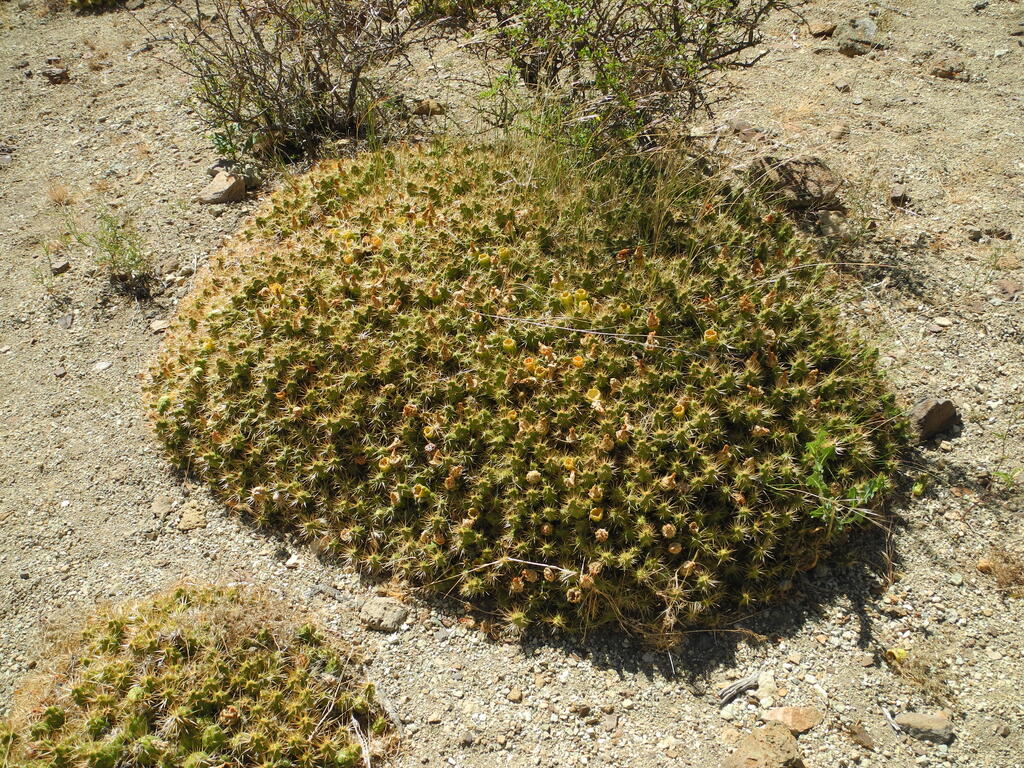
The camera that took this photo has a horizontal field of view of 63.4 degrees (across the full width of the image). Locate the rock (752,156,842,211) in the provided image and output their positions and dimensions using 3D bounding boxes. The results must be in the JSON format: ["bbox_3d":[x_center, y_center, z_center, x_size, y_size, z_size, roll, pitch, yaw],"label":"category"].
[{"bbox_3d":[1.030,-0.728,2.994,0.307,0.137,0.215,14,43,16],"label":"rock"}]

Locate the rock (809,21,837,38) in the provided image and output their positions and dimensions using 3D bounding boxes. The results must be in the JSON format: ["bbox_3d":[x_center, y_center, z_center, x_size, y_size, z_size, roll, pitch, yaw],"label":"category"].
[{"bbox_3d":[1.603,-1.825,4.277,0.135,0.074,0.101,14,43,15],"label":"rock"}]

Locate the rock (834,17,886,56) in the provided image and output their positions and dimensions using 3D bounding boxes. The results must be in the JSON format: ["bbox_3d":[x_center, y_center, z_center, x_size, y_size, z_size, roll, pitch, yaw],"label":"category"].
[{"bbox_3d":[1.714,-1.715,4.093,0.228,0.160,0.183,15,44,17],"label":"rock"}]

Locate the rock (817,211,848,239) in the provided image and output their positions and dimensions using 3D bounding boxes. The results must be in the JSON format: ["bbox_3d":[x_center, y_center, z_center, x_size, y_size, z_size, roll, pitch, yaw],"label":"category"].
[{"bbox_3d":[1.092,-0.545,2.824,0.098,0.083,0.093,17,44,18],"label":"rock"}]

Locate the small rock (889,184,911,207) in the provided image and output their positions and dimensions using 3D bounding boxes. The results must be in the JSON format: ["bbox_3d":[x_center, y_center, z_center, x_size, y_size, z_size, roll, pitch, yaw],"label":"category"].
[{"bbox_3d":[1.396,-0.678,2.982,0.063,0.072,0.063,19,45,20],"label":"small rock"}]

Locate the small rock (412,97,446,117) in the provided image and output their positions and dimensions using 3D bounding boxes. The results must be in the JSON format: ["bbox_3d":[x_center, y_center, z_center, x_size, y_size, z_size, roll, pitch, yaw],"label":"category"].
[{"bbox_3d":[-0.356,-1.195,3.580,0.147,0.051,0.091,-4,42,-4],"label":"small rock"}]

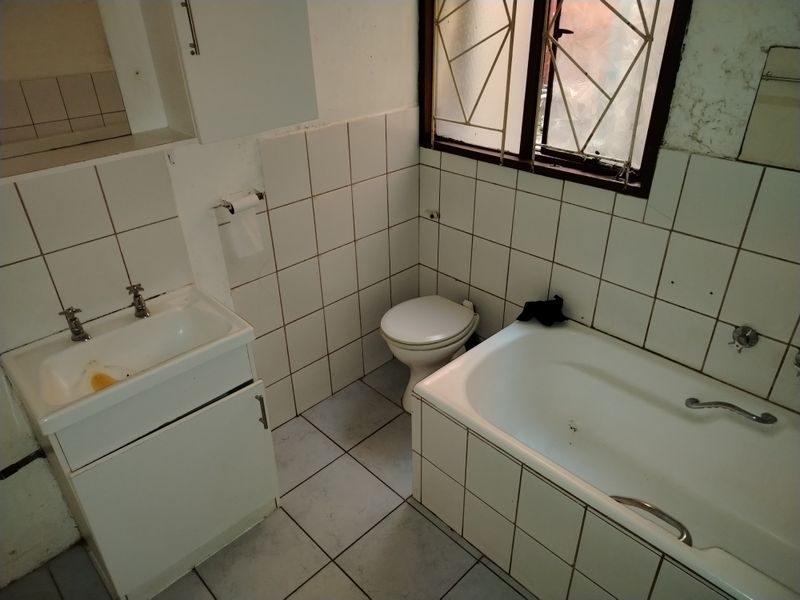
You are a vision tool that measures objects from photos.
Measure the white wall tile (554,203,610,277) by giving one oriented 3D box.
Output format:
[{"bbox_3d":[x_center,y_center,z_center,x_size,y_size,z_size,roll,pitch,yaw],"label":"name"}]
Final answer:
[{"bbox_3d":[0.681,-0.223,2.072,0.010,0.251,0.202,-27,38,-37],"label":"white wall tile"}]

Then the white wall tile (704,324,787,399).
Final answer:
[{"bbox_3d":[1.113,0.192,1.803,0.010,0.215,0.202,-27,38,-37],"label":"white wall tile"}]

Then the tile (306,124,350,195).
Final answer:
[{"bbox_3d":[-0.278,-0.550,2.175,0.199,0.251,0.010,-27,38,-37],"label":"tile"}]

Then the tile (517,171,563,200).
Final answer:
[{"bbox_3d":[0.538,-0.438,2.122,0.010,0.076,0.201,-27,38,-37],"label":"tile"}]

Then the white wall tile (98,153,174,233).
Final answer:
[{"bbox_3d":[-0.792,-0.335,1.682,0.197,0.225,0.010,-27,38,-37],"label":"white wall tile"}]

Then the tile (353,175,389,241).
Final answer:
[{"bbox_3d":[-0.129,-0.404,2.420,0.199,0.251,0.010,-27,38,-37],"label":"tile"}]

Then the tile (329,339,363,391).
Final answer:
[{"bbox_3d":[-0.257,0.320,2.674,0.199,0.238,0.010,-27,38,-37],"label":"tile"}]

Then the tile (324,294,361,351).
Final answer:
[{"bbox_3d":[-0.260,0.106,2.538,0.199,0.249,0.010,-27,38,-37],"label":"tile"}]

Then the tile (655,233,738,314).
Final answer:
[{"bbox_3d":[0.963,-0.082,1.807,0.010,0.249,0.201,-27,38,-37],"label":"tile"}]

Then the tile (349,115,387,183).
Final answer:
[{"bbox_3d":[-0.132,-0.623,2.299,0.200,0.247,0.010,-27,38,-37],"label":"tile"}]

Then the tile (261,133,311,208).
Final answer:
[{"bbox_3d":[-0.419,-0.474,2.043,0.199,0.246,0.010,-27,38,-37],"label":"tile"}]

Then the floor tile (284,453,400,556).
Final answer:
[{"bbox_3d":[-0.227,0.775,2.131,0.350,0.010,0.350,-27,38,-37],"label":"floor tile"}]

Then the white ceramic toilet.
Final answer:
[{"bbox_3d":[0.145,0.254,2.576,0.470,0.435,0.370,-27,38,-37],"label":"white ceramic toilet"}]

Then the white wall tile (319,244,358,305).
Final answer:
[{"bbox_3d":[-0.267,-0.112,2.428,0.200,0.250,0.010,-27,38,-37],"label":"white wall tile"}]

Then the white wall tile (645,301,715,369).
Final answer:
[{"bbox_3d":[0.967,0.119,1.923,0.010,0.212,0.201,-27,38,-37],"label":"white wall tile"}]

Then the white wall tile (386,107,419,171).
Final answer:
[{"bbox_3d":[0.012,-0.695,2.419,0.197,0.247,0.010,-27,38,-37],"label":"white wall tile"}]

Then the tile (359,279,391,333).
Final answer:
[{"bbox_3d":[-0.119,0.034,2.672,0.199,0.251,0.010,-27,38,-37],"label":"tile"}]

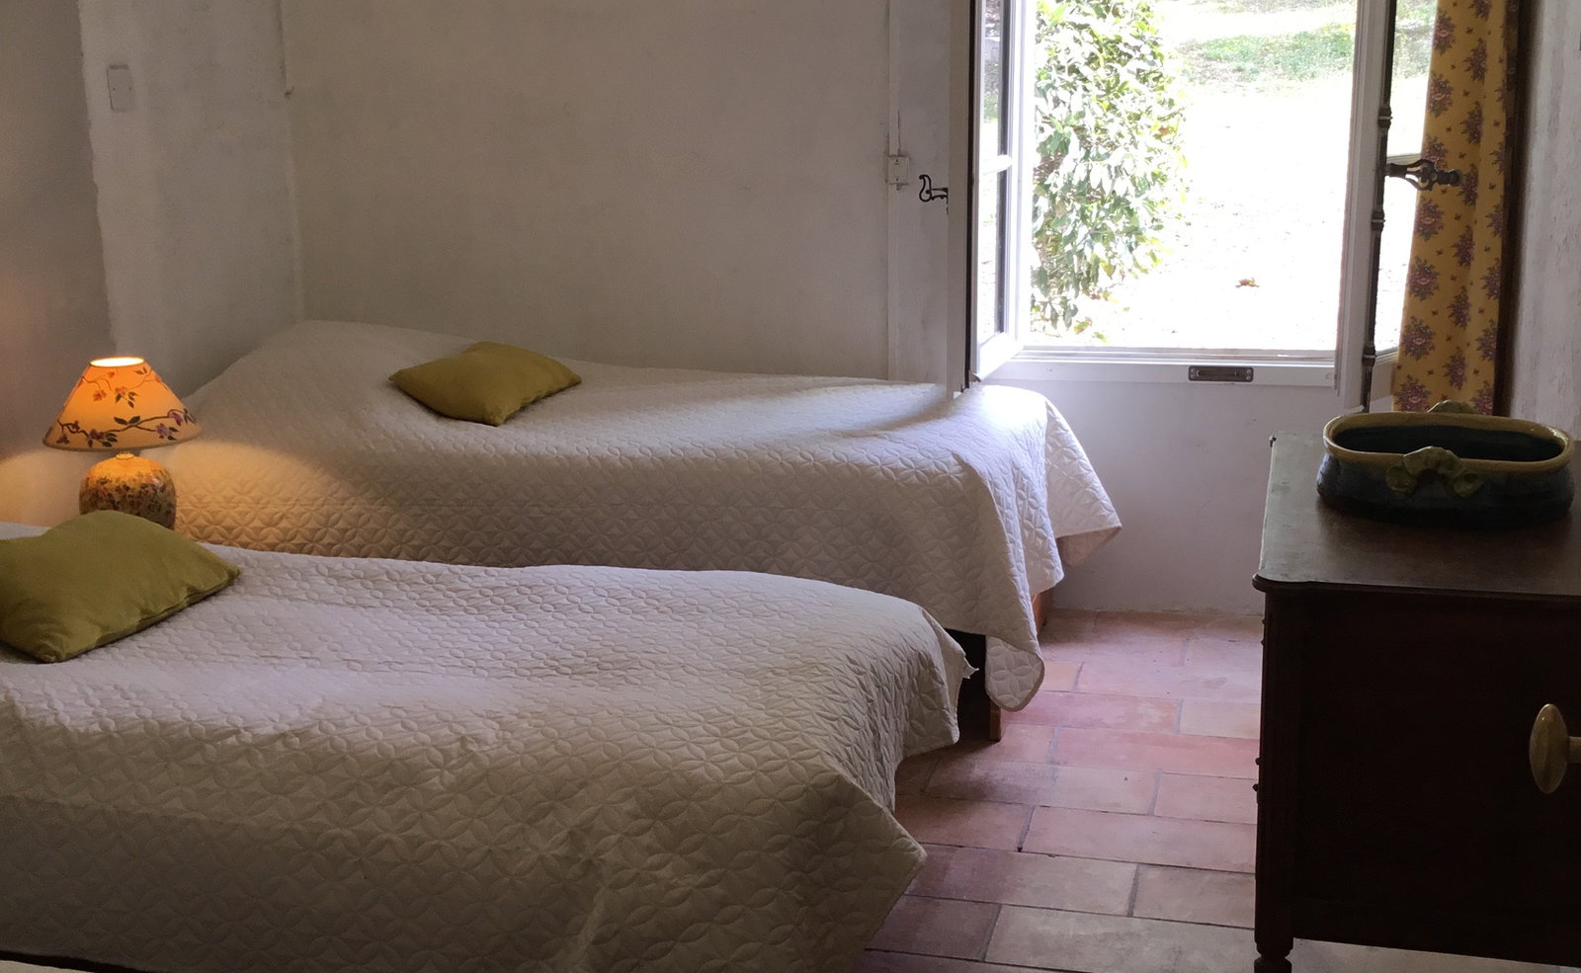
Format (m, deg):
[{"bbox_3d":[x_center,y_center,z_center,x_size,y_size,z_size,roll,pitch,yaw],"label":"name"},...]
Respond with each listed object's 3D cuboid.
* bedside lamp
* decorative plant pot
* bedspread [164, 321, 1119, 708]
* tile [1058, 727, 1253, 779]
[{"bbox_3d":[-1.331,-0.052,3.772,0.310,0.419,0.310,3,14,14],"label":"bedside lamp"},{"bbox_3d":[0.902,-0.037,2.598,0.325,0.100,0.330,4,15,20],"label":"decorative plant pot"},{"bbox_3d":[-0.361,-0.001,4.366,2.132,0.599,0.949,3,14,14],"label":"bedspread"},{"bbox_3d":[0.764,0.552,3.833,0.437,0.018,0.205,3,14,14],"label":"tile"}]

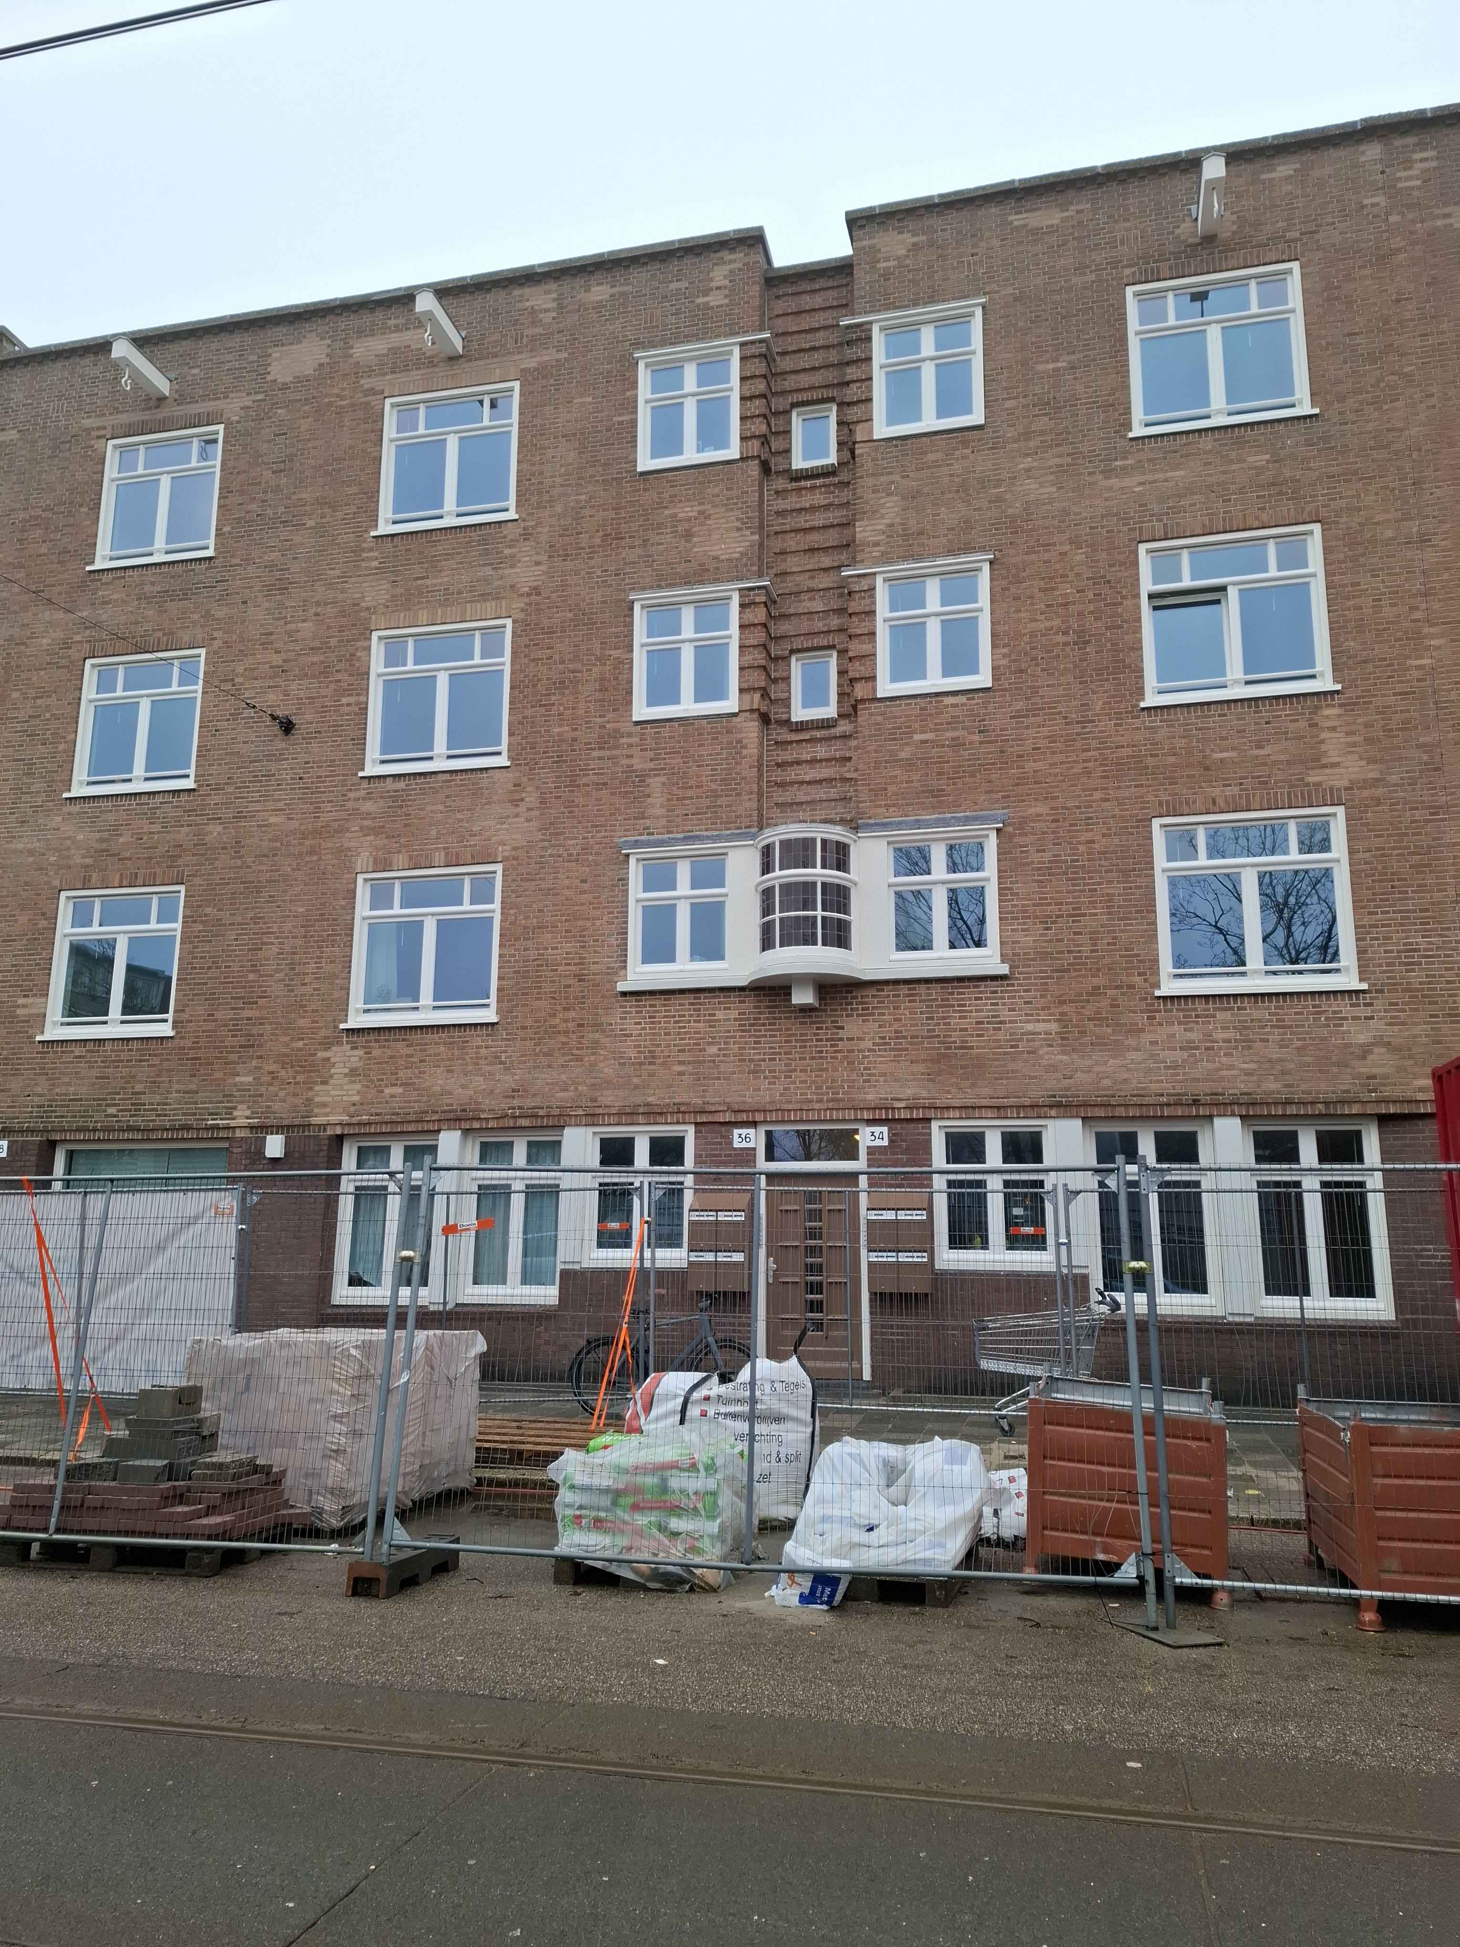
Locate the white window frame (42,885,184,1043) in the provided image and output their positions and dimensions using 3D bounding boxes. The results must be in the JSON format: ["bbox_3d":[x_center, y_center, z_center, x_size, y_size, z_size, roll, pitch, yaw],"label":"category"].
[{"bbox_3d":[-7.365,-0.119,15.561,1.790,1.810,0.150,-2,-11,14],"label":"white window frame"}]

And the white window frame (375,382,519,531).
[{"bbox_3d":[-3.388,-6.219,15.650,1.840,1.820,0.150,-2,-11,13],"label":"white window frame"}]

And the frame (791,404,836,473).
[{"bbox_3d":[0.997,-6.220,15.058,0.515,0.765,0.120,-2,-11,13],"label":"frame"}]

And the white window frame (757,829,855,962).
[{"bbox_3d":[0.764,-0.784,13.324,1.040,1.280,0.480,-2,-11,13],"label":"white window frame"}]

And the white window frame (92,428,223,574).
[{"bbox_3d":[-7.324,-6.104,16.685,1.790,1.810,0.150,-2,-11,14],"label":"white window frame"}]

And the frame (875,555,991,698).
[{"bbox_3d":[2.192,-3.659,13.878,1.210,1.445,0.150,-2,-11,14],"label":"frame"}]

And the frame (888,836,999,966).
[{"bbox_3d":[2.183,-0.749,13.224,1.110,1.360,0.140,-2,-11,13],"label":"frame"}]

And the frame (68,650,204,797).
[{"bbox_3d":[-7.299,-3.087,15.995,1.820,1.815,0.150,-2,-11,13],"label":"frame"}]

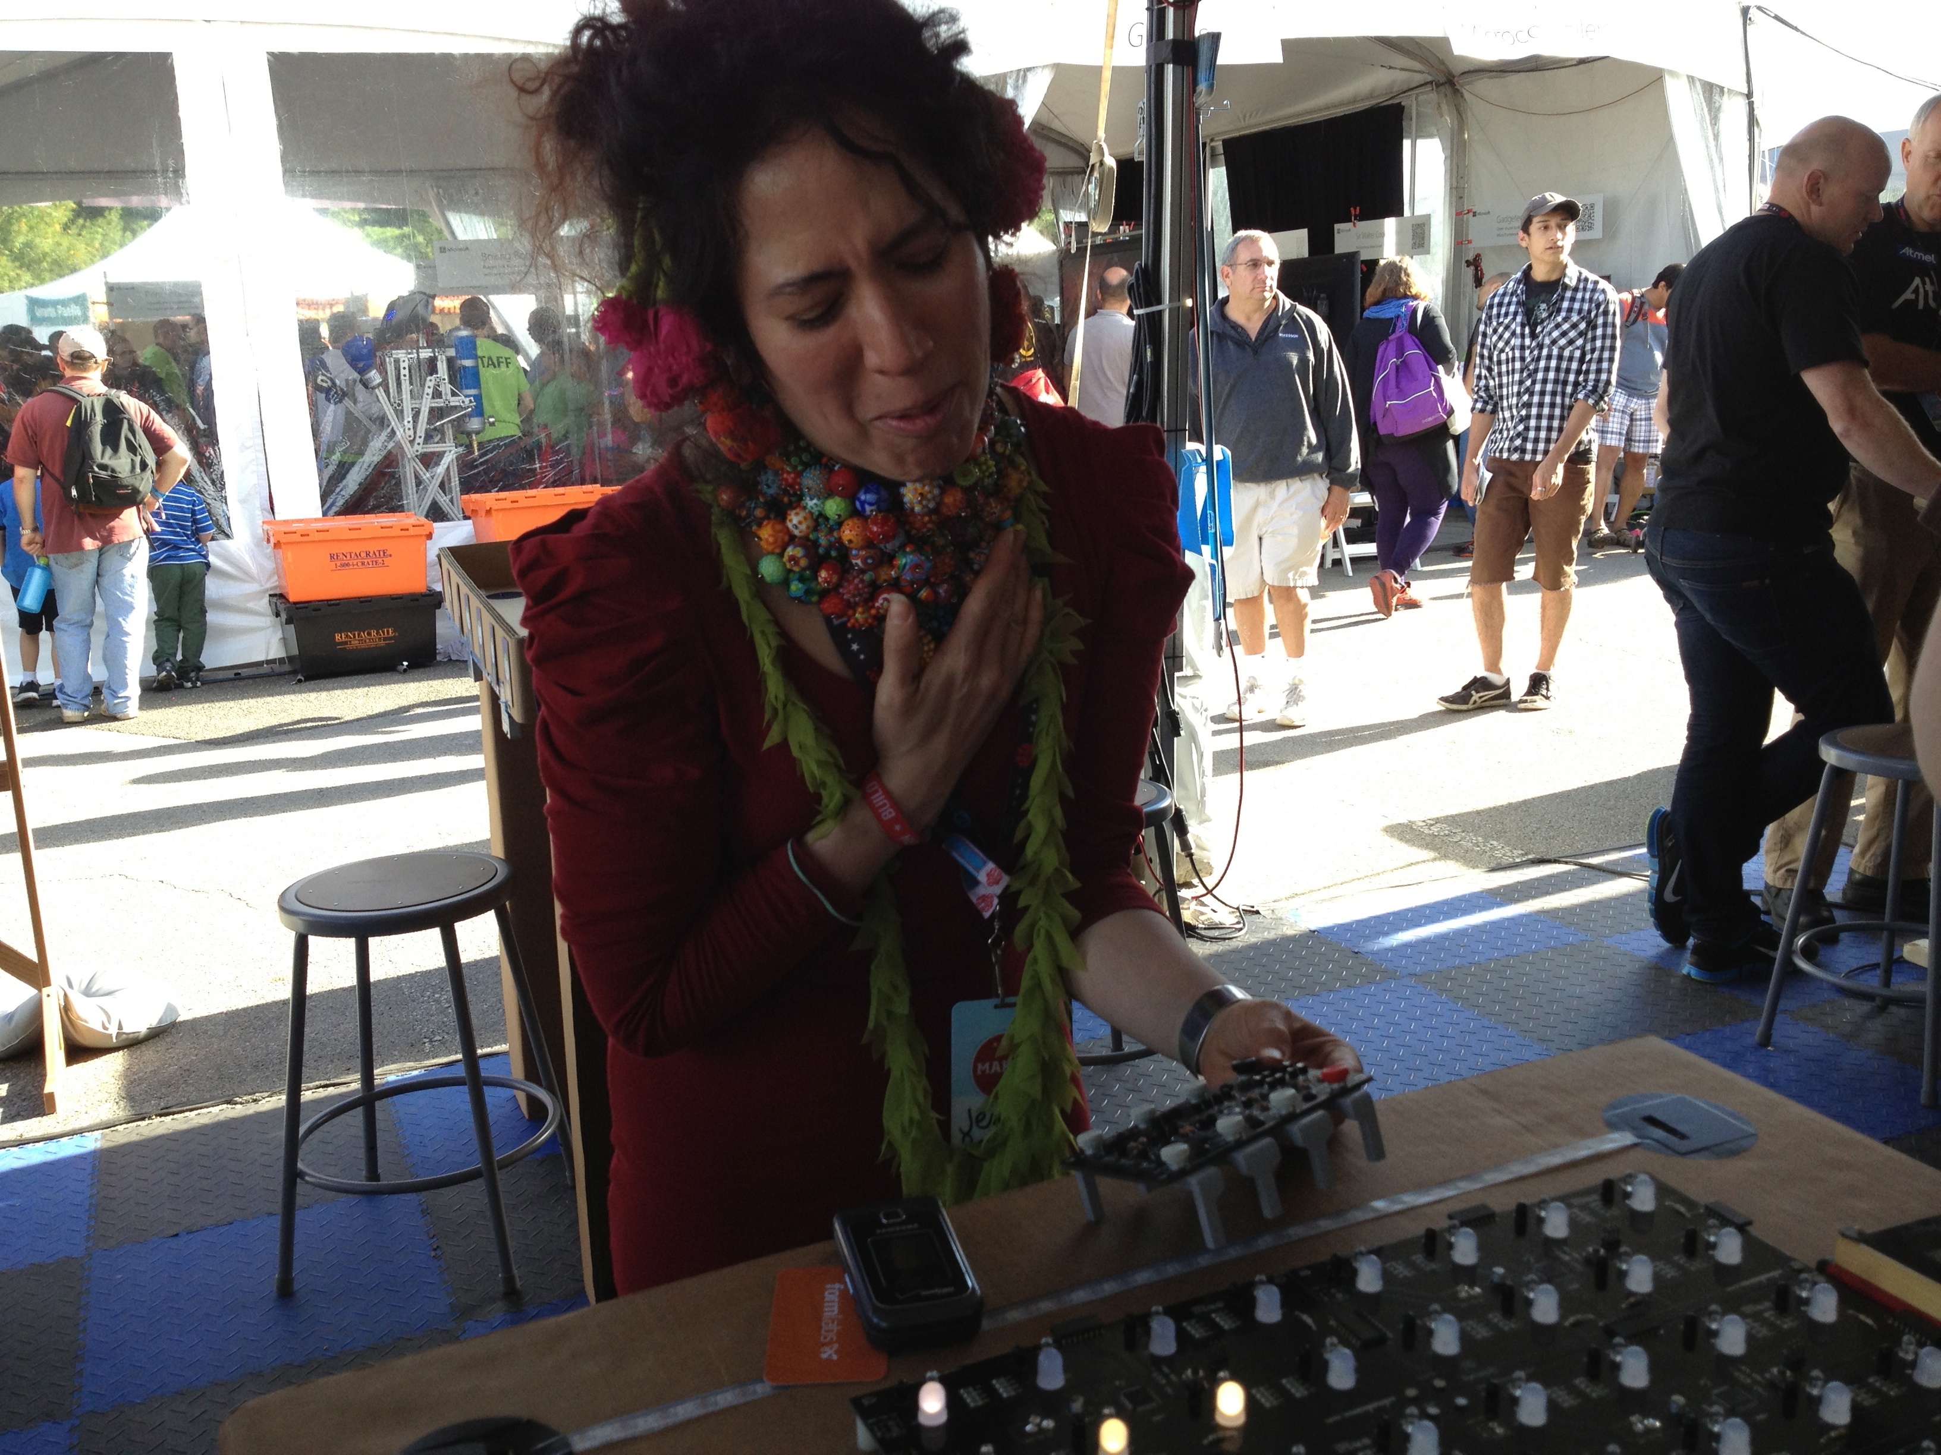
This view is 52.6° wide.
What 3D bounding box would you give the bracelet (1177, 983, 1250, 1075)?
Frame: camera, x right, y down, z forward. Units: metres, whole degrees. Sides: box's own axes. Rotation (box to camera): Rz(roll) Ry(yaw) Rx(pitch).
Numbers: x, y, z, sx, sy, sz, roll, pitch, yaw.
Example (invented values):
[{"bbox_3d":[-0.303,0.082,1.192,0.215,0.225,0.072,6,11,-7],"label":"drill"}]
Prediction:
[{"bbox_3d":[0.132,0.163,1.050,0.020,0.058,0.056,27,-2,40],"label":"bracelet"}]

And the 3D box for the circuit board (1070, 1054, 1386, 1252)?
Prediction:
[{"bbox_3d":[0.120,0.200,0.934,0.133,0.048,0.102,-19,4,-31],"label":"circuit board"}]

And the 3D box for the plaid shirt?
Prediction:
[{"bbox_3d":[1.976,-1.258,6.740,0.490,0.680,0.280,5,15,28],"label":"plaid shirt"}]

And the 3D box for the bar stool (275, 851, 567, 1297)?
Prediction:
[{"bbox_3d":[-0.889,0.541,3.160,0.420,0.610,0.420,-1,13,5],"label":"bar stool"}]

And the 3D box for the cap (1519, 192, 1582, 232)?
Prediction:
[{"bbox_3d":[1.957,-1.742,6.640,0.175,0.135,0.255,-7,9,-18],"label":"cap"}]

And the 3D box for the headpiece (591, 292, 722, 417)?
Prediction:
[{"bbox_3d":[-0.156,-0.186,0.980,0.062,0.062,0.050,-2,0,30],"label":"headpiece"}]

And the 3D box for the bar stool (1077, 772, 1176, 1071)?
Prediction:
[{"bbox_3d":[0.200,0.406,3.550,0.420,0.610,0.420,-9,15,-26],"label":"bar stool"}]

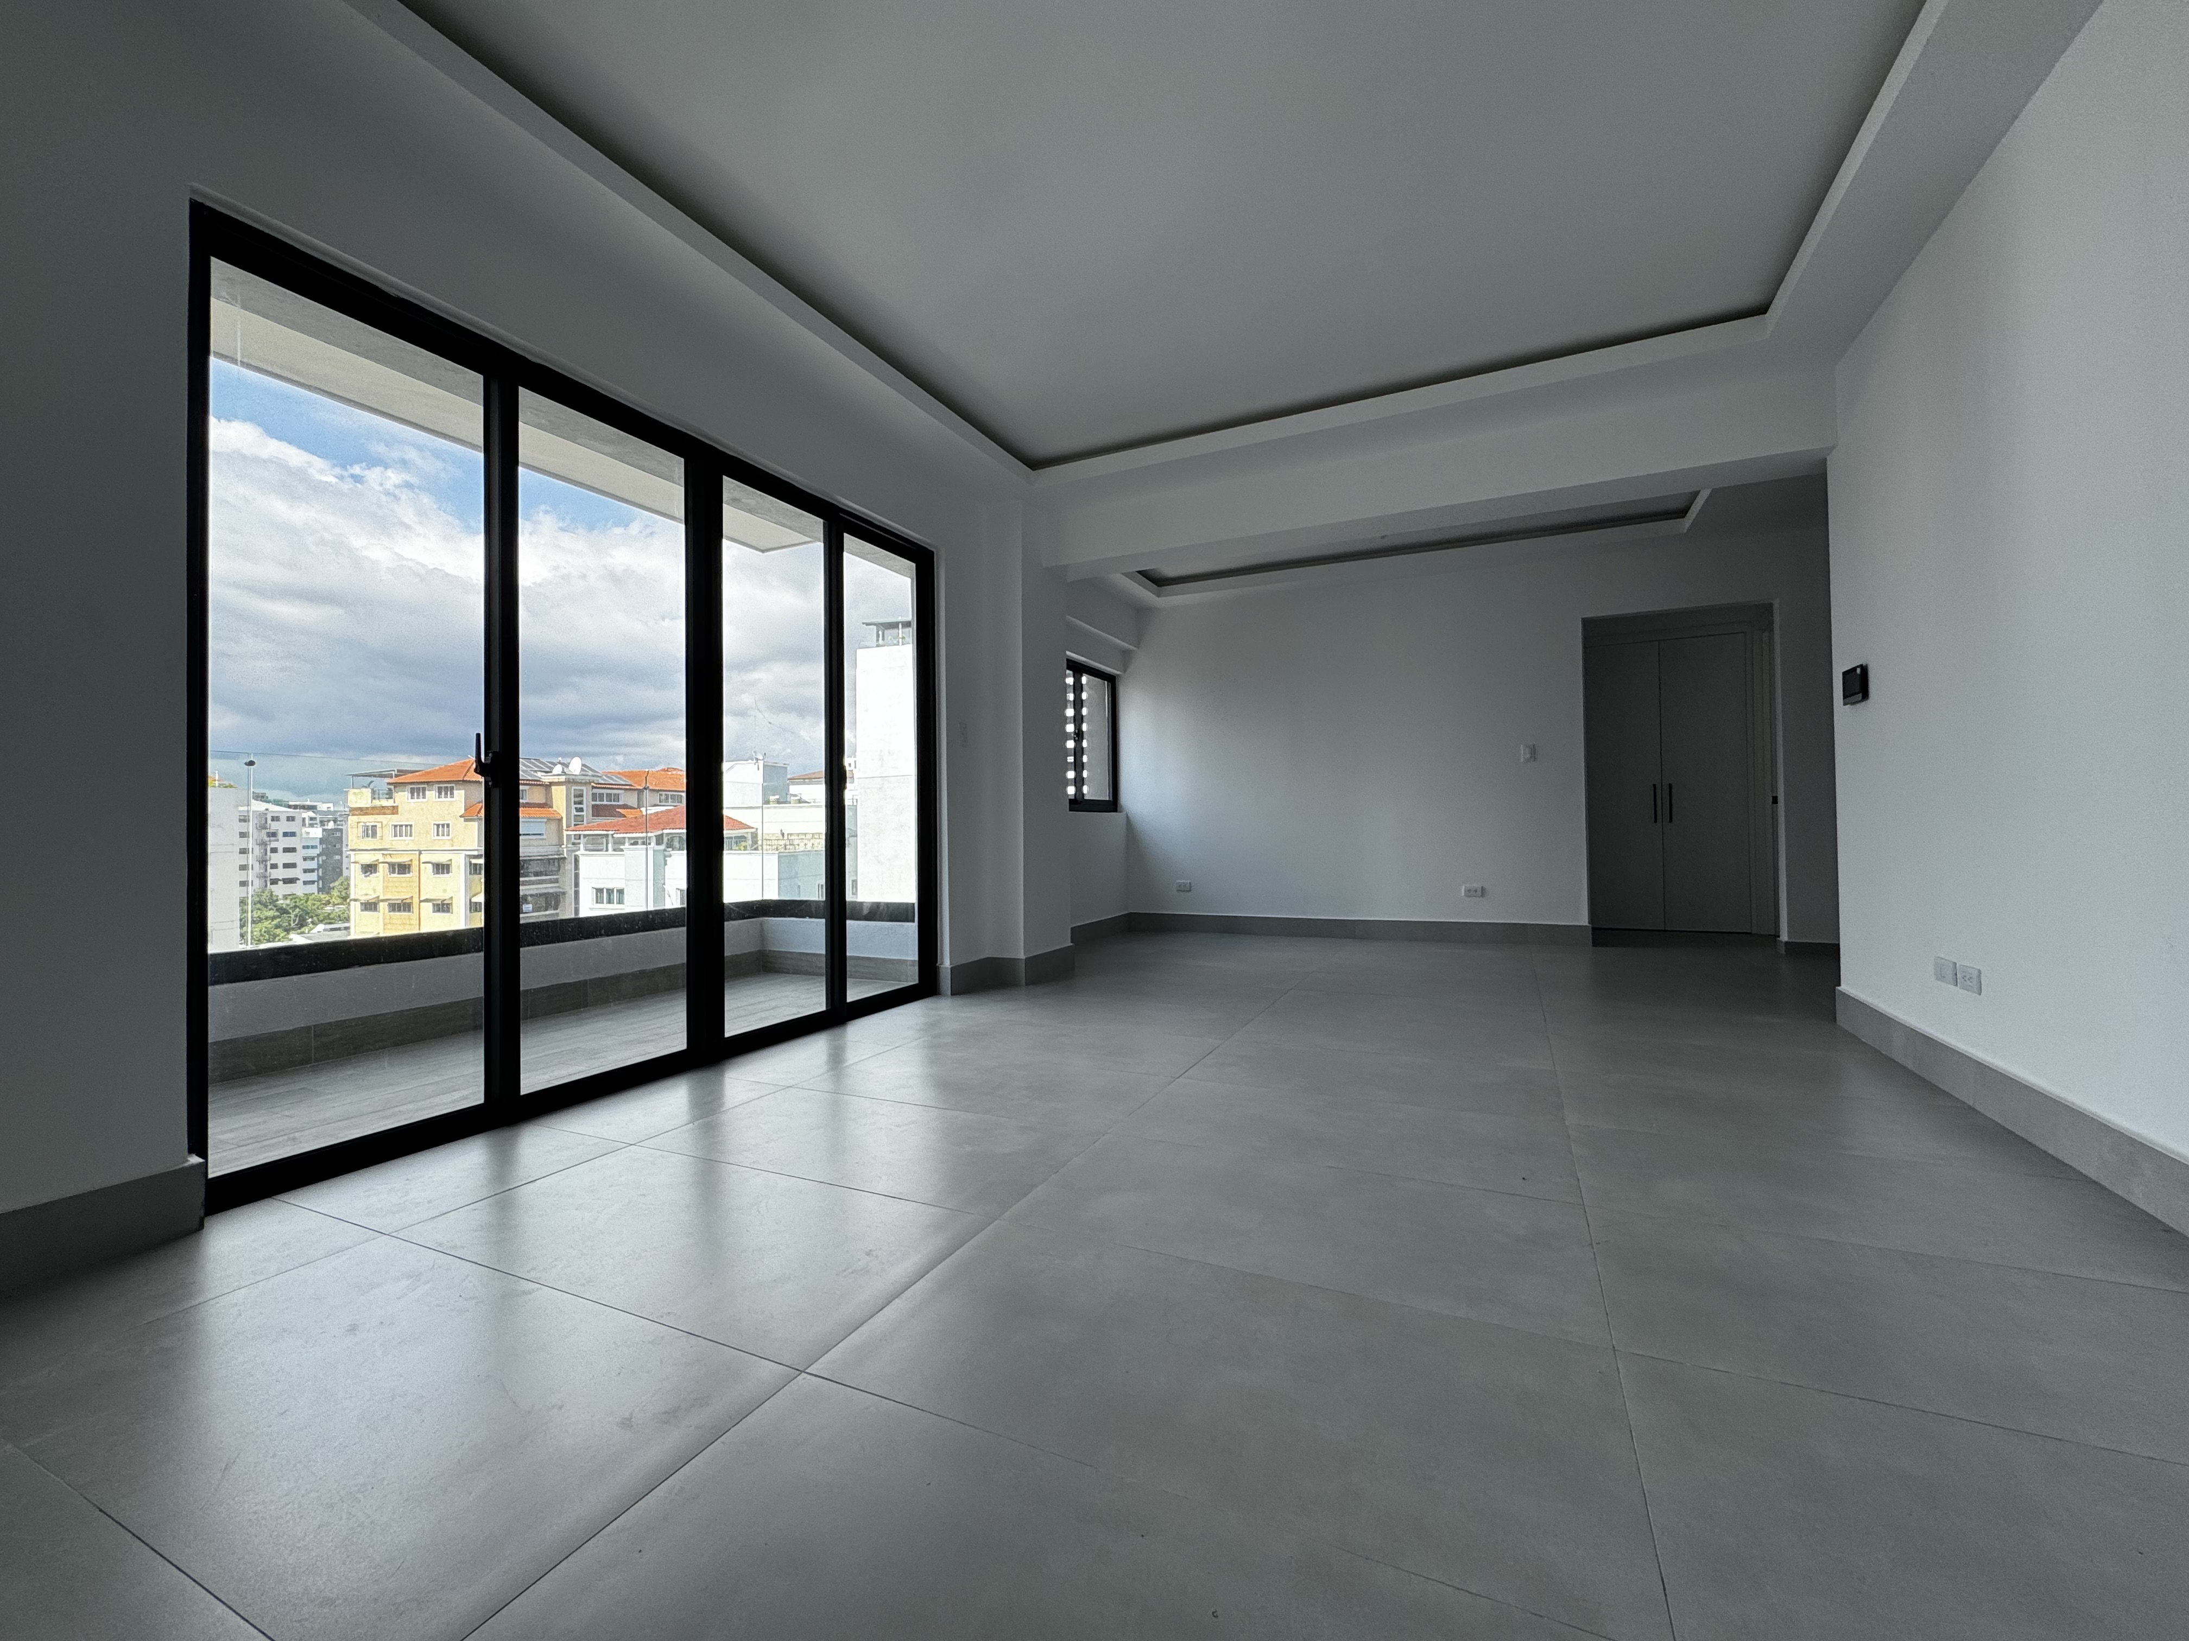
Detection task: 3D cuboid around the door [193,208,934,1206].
[{"bbox_3d":[-1.490,-0.256,3.369,0.100,2.355,2.950,-1,0,25],"label":"door"}]

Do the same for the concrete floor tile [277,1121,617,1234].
[{"bbox_3d":[-1.648,0.926,2.315,0.466,0.015,0.600,-1,0,25],"label":"concrete floor tile"}]

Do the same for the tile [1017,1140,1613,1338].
[{"bbox_3d":[0.449,0.897,2.004,1.200,0.015,0.600,-1,0,25],"label":"tile"}]

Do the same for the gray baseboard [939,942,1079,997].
[{"bbox_3d":[-0.472,0.839,5.004,0.290,0.155,1.000,-1,0,25],"label":"gray baseboard"}]

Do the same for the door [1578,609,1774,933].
[{"bbox_3d":[4.447,-0.308,6.888,1.200,2.340,0.060,-1,0,25],"label":"door"}]

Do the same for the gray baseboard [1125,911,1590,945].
[{"bbox_3d":[1.843,0.817,6.698,3.350,0.155,0.016,-1,0,22],"label":"gray baseboard"}]

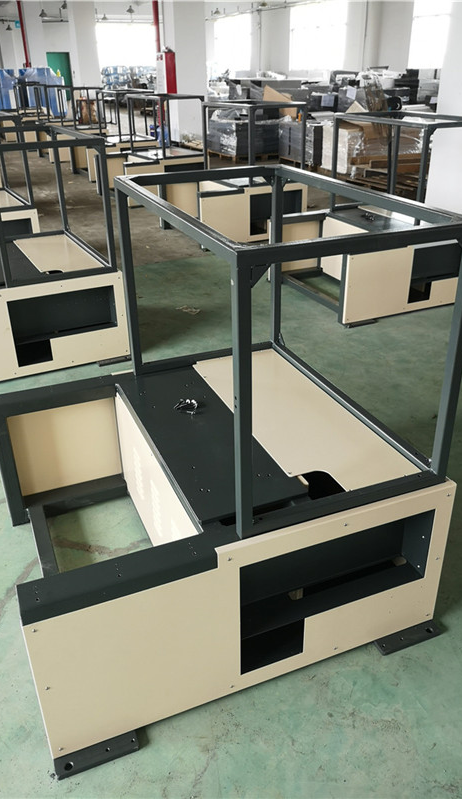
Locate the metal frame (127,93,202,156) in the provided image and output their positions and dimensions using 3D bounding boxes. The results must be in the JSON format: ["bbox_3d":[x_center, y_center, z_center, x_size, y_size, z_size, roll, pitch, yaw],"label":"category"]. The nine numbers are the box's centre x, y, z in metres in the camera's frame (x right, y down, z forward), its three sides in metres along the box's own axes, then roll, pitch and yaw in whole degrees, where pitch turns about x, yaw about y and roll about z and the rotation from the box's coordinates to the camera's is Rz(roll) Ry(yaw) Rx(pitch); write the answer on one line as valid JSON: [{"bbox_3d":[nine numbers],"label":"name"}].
[{"bbox_3d":[-0.855,-3.585,8.188,0.597,0.695,1.027,-17,32,-27],"label":"metal frame"}]

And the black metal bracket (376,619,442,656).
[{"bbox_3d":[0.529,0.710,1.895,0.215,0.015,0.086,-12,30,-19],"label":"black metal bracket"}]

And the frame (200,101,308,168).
[{"bbox_3d":[0.210,-2.613,6.319,0.597,0.695,1.027,-15,31,-24],"label":"frame"}]

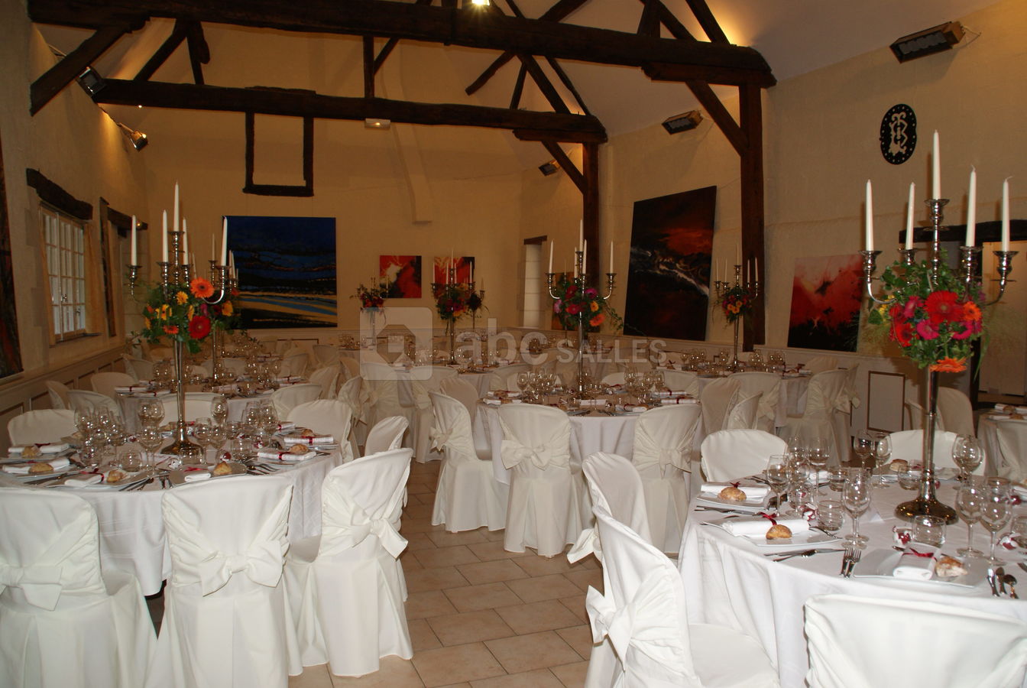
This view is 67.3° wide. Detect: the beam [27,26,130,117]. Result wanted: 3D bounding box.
[{"bbox_3d":[-4.341,-2.788,7.678,1.200,0.210,0.200,-45,11,-6],"label":"beam"}]

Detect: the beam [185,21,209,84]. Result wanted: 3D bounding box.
[{"bbox_3d":[-4.539,-4.199,11.086,0.260,0.893,0.200,-13,7,-20],"label":"beam"}]

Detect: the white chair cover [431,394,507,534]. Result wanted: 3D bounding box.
[{"bbox_3d":[-0.262,0.768,5.422,0.550,0.890,0.470,-1,3,-30],"label":"white chair cover"}]

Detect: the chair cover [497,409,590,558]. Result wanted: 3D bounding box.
[{"bbox_3d":[0.198,0.777,4.740,0.450,0.870,0.540,1,3,17],"label":"chair cover"}]

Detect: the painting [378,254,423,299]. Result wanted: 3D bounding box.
[{"bbox_3d":[-2.108,-1.248,14.454,0.790,0.790,0.040,-1,3,-17],"label":"painting"}]

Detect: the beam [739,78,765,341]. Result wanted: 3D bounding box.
[{"bbox_3d":[2.877,-1.534,9.302,0.210,3.190,0.210,-3,3,-14],"label":"beam"}]

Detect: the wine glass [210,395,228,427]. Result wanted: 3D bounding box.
[{"bbox_3d":[-1.607,0.389,4.215,0.087,0.205,0.087,0,3,0],"label":"wine glass"}]

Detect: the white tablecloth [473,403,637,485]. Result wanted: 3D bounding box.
[{"bbox_3d":[0.596,0.700,5.954,1.840,0.540,1.840,0,3,0],"label":"white tablecloth"}]

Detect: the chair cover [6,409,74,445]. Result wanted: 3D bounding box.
[{"bbox_3d":[-2.452,0.817,4.283,0.550,0.890,0.470,2,3,37],"label":"chair cover"}]

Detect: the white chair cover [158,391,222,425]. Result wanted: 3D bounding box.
[{"bbox_3d":[-1.924,0.786,4.601,0.450,0.870,0.540,-1,3,-21],"label":"white chair cover"}]

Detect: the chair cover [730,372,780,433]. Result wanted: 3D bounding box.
[{"bbox_3d":[2.175,0.670,7.032,0.460,0.890,0.540,1,3,12],"label":"chair cover"}]

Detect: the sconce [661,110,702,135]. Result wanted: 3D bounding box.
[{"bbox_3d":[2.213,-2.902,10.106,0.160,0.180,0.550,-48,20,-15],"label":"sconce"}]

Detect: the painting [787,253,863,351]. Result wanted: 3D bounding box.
[{"bbox_3d":[3.359,-0.435,8.316,0.040,0.992,0.998,4,1,-21],"label":"painting"}]

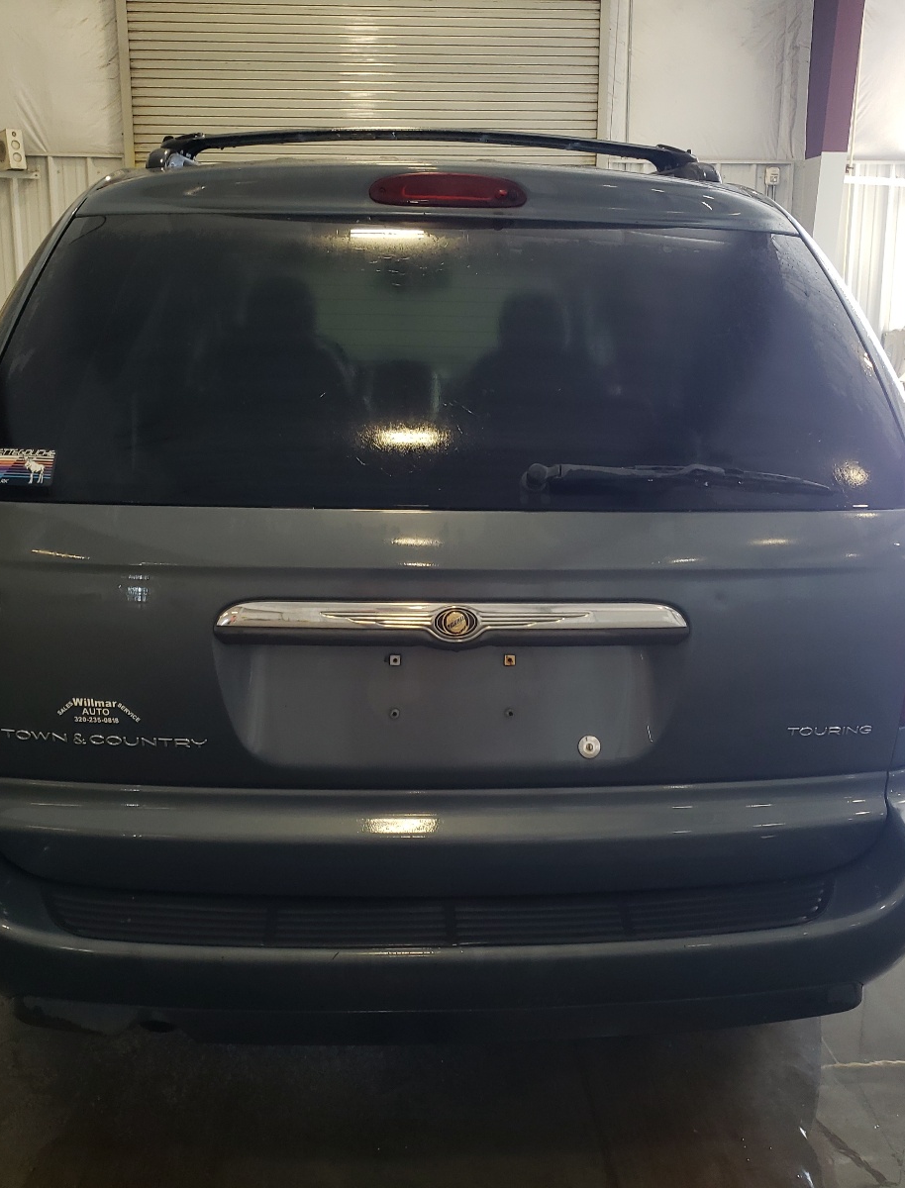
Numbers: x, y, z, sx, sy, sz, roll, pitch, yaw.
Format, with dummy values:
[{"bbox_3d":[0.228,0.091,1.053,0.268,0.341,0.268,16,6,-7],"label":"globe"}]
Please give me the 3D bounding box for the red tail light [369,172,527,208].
[{"bbox_3d":[-0.007,-0.704,2.076,0.278,0.066,0.065,0,-1,-4],"label":"red tail light"}]

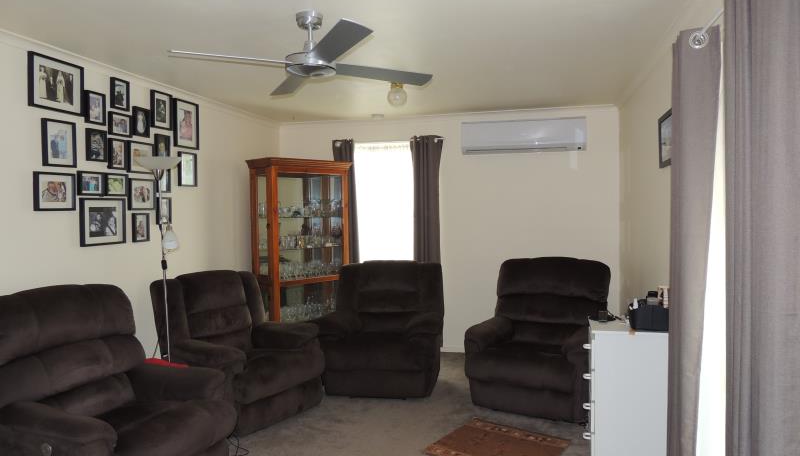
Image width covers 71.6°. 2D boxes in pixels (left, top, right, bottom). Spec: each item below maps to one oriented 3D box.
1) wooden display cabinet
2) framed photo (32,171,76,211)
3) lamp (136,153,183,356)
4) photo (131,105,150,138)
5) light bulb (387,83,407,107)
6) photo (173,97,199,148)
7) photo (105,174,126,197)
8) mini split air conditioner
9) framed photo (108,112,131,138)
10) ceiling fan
[{"bbox_3d":[-0.934,0.334,5.359,0.908,1.944,0.447,-3,3,-42],"label":"wooden display cabinet"},{"bbox_3d":[-2.008,-0.209,3.236,0.025,0.219,0.268,0,2,14],"label":"framed photo"},{"bbox_3d":[-1.518,0.441,3.569,0.285,1.800,0.285,-1,2,-23],"label":"lamp"},{"bbox_3d":[-1.834,-0.746,3.940,0.025,0.201,0.143,0,2,14],"label":"photo"},{"bbox_3d":[-0.018,-0.976,4.072,0.144,0.166,0.144,-1,2,0],"label":"light bulb"},{"bbox_3d":[-1.649,-0.797,4.299,0.024,0.361,0.291,0,2,13],"label":"photo"},{"bbox_3d":[-1.815,-0.275,3.551,0.024,0.140,0.180,0,2,13],"label":"photo"},{"bbox_3d":[1.172,-0.863,5.290,1.120,0.300,0.230,0,2,14],"label":"mini split air conditioner"},{"bbox_3d":[-1.883,-0.694,3.743,0.025,0.154,0.197,0,2,14],"label":"framed photo"},{"bbox_3d":[-0.412,-0.852,2.580,1.140,0.280,1.140,0,2,13],"label":"ceiling fan"}]

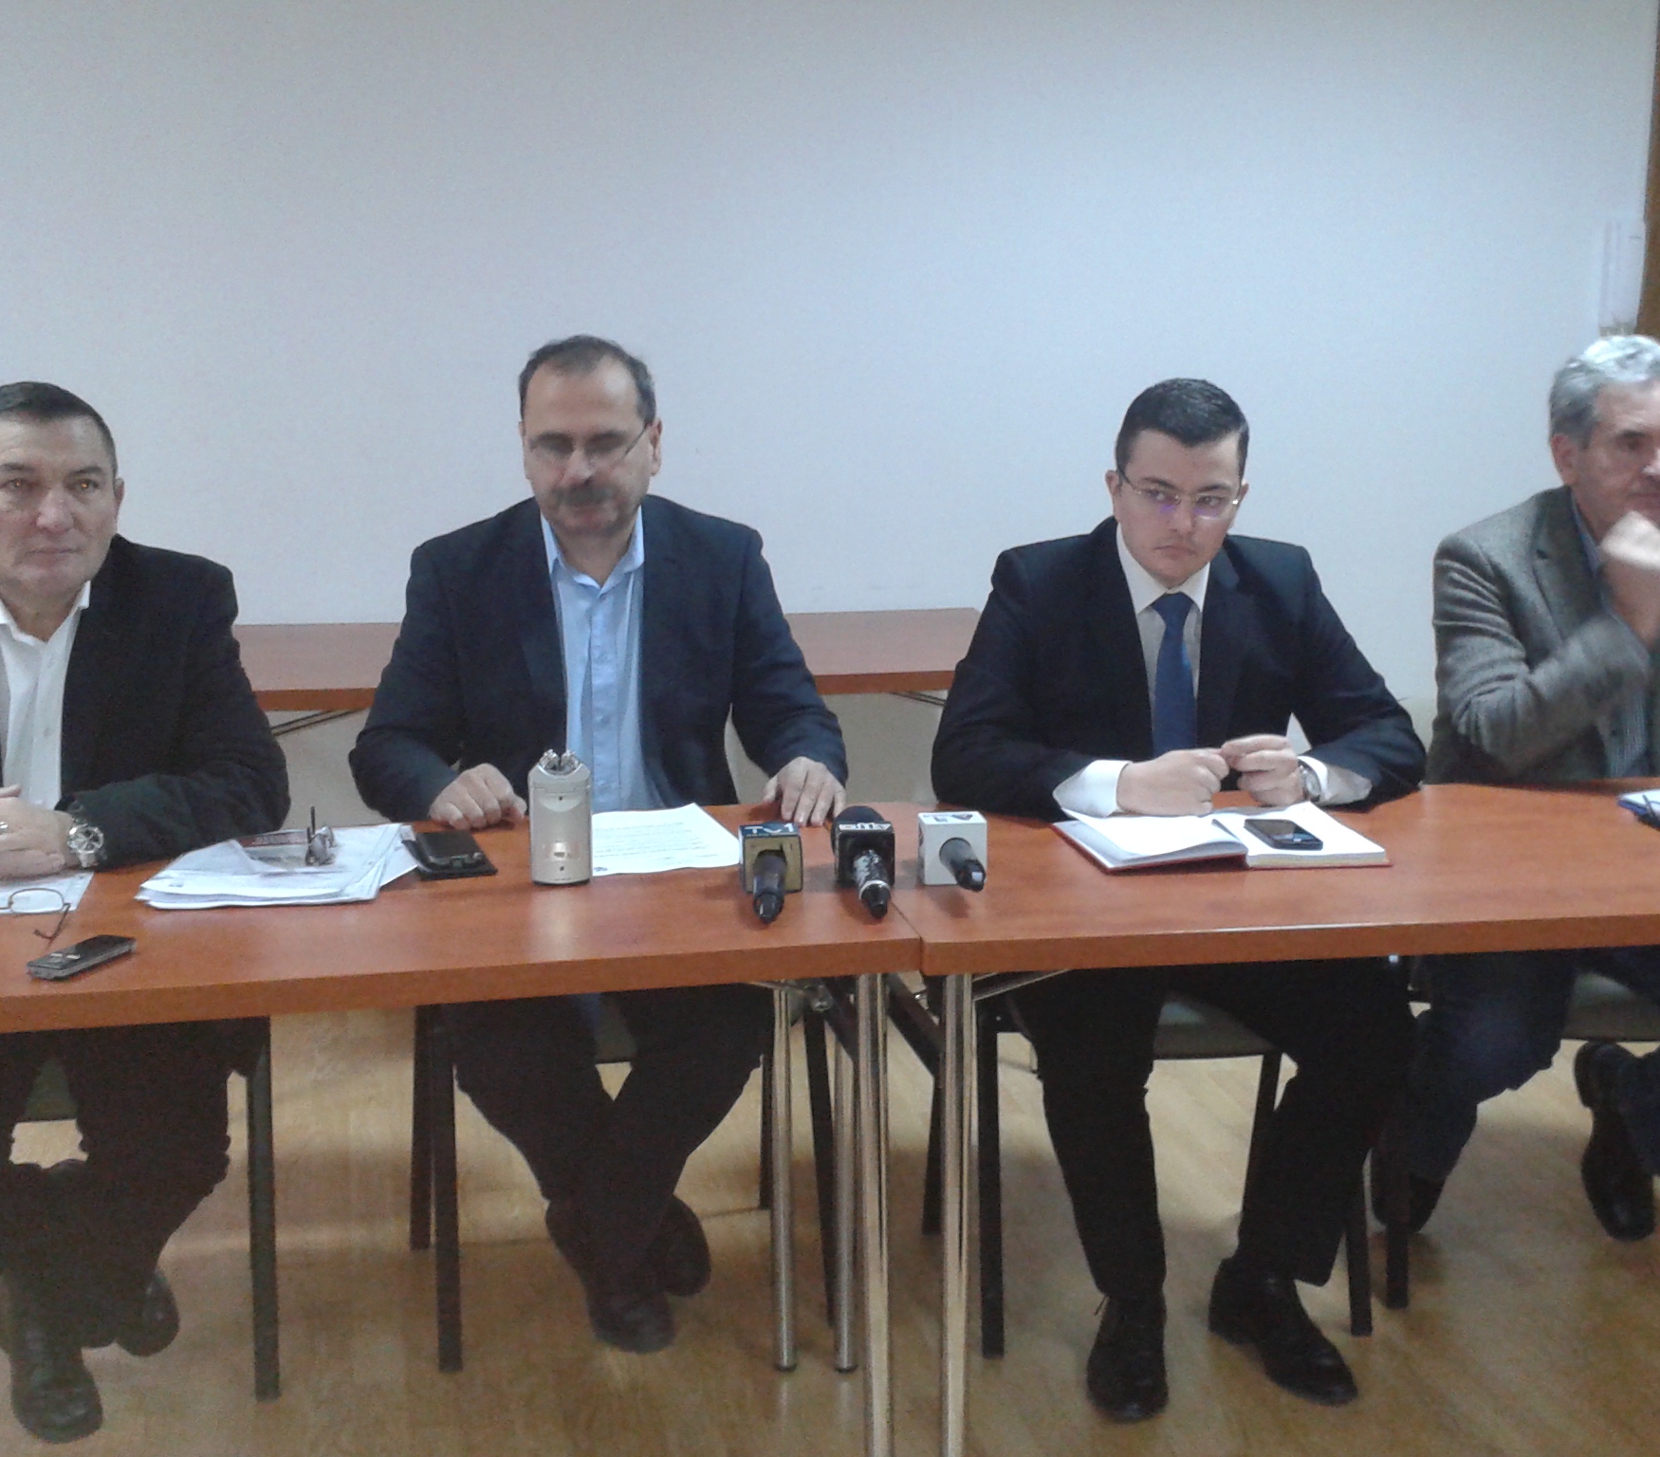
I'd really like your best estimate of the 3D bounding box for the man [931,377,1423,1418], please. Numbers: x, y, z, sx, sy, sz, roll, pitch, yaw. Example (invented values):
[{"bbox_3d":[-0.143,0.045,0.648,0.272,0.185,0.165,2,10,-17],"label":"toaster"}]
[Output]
[{"bbox_3d":[0.437,0.186,2.640,0.600,1.260,0.620,-1,11,-3],"label":"man"}]

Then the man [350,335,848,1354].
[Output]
[{"bbox_3d":[-0.294,0.160,2.674,0.620,1.310,0.630,-2,12,-9],"label":"man"}]

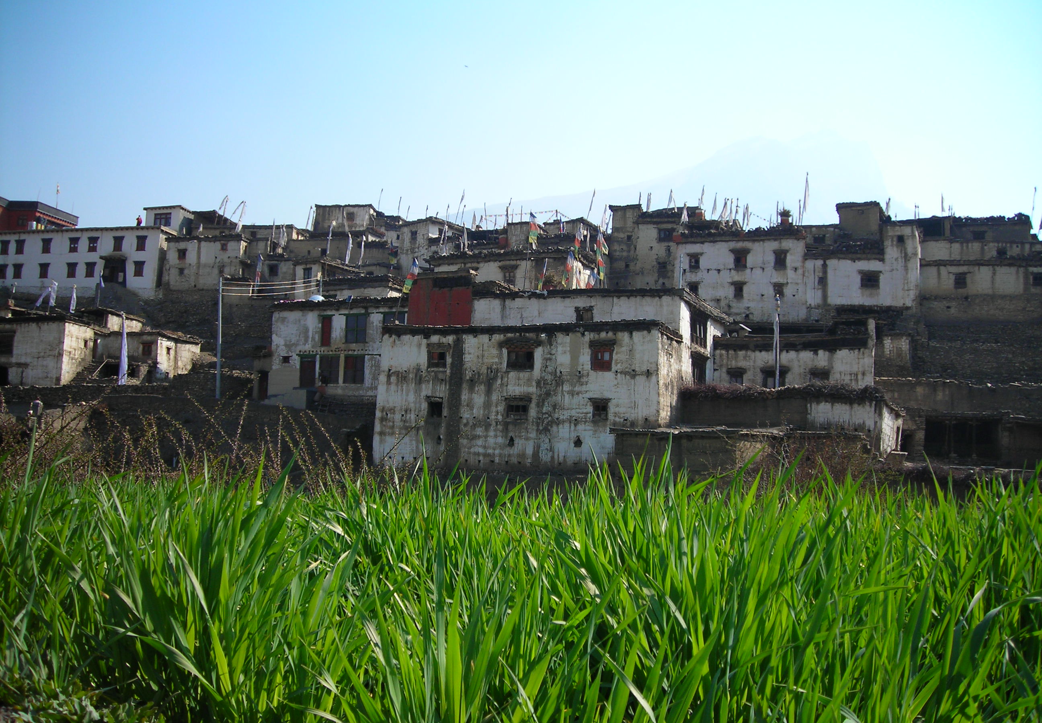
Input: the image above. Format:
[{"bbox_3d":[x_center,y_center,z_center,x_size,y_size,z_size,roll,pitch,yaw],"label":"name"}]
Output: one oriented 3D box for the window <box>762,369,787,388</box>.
[{"bbox_3d":[17.514,1.209,79.000,1.650,1.350,0.180,0,-1,15],"label":"window"}]

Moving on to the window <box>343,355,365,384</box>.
[{"bbox_3d":[-10.286,0.502,70.500,1.500,1.800,0.150,0,-1,20],"label":"window"}]

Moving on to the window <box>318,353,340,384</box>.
[{"bbox_3d":[-11.891,0.506,71.100,1.400,1.850,0.150,0,-1,20],"label":"window"}]

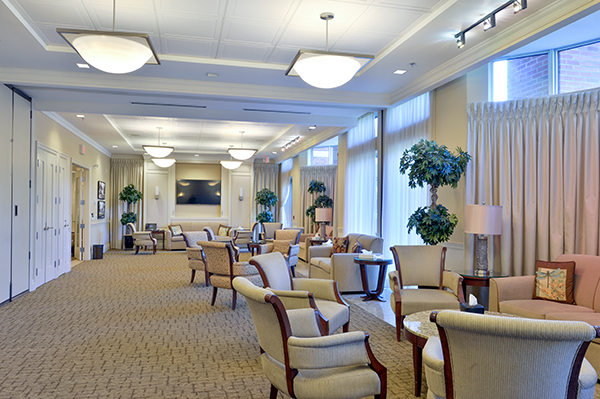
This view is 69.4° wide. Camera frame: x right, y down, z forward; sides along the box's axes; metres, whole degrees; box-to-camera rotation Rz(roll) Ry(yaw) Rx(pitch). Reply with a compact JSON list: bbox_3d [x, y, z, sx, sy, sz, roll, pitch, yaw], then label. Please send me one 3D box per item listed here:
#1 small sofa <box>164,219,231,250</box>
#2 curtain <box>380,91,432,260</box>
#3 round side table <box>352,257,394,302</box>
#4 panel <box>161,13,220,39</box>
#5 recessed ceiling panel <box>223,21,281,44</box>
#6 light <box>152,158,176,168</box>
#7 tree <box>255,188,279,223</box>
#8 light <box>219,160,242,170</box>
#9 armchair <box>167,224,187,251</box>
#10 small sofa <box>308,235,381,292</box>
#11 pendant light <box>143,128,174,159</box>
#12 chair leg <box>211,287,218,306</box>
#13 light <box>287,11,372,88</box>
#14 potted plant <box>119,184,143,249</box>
[{"bbox_3d":[-3.053,1.122,13.337,1.930,0.800,0.860,0,-1,-14],"label":"small sofa"},{"bbox_3d":[1.578,-0.015,6.528,0.132,2.930,1.478,0,-1,-15],"label":"curtain"},{"bbox_3d":[1.069,1.158,6.290,0.620,0.574,0.620,0,-1,0],"label":"round side table"},{"bbox_3d":[-1.089,-1.720,4.304,0.580,0.040,0.580,0,-1,-14],"label":"panel"},{"bbox_3d":[-0.495,-1.715,4.448,0.580,0.040,0.580,0,-1,-14],"label":"recessed ceiling panel"},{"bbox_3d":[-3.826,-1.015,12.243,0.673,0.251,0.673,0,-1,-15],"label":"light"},{"bbox_3d":[-1.127,0.618,14.706,0.726,1.993,0.726,0,-1,-15],"label":"tree"},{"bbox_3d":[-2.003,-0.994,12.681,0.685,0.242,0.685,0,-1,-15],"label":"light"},{"bbox_3d":[-3.865,1.199,13.652,0.726,0.829,0.806,0,-1,-15],"label":"armchair"},{"bbox_3d":[0.737,1.023,7.270,0.832,0.884,1.307,0,-1,-15],"label":"small sofa"},{"bbox_3d":[-3.181,-1.274,9.824,0.695,0.685,0.695,0,-1,-15],"label":"pendant light"},{"bbox_3d":[-1.156,1.302,5.851,0.050,0.267,0.091,-1,-2,39],"label":"chair leg"},{"bbox_3d":[0.261,-1.405,4.145,0.695,0.695,0.695,0,-1,-15],"label":"light"},{"bbox_3d":[-5.315,0.564,13.609,0.686,2.059,0.686,0,-1,-15],"label":"potted plant"}]

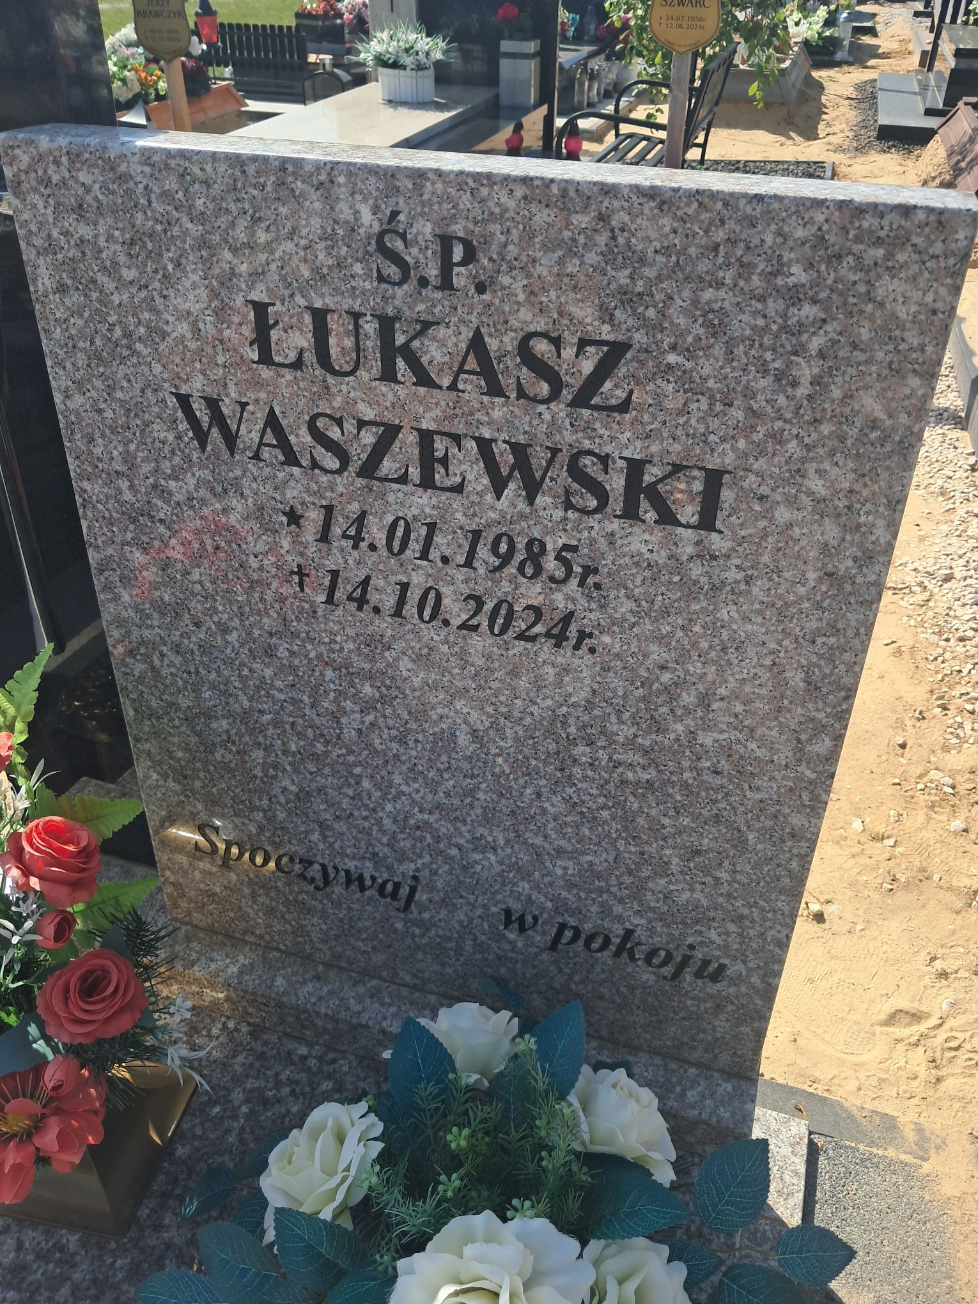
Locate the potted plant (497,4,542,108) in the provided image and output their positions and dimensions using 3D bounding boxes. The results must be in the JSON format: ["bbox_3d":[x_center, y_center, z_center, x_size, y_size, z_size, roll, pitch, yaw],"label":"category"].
[{"bbox_3d":[0.182,-3.441,5.870,0.205,0.500,0.190,11,37,14],"label":"potted plant"}]

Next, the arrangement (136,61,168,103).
[{"bbox_3d":[-2.139,-3.643,6.500,0.200,0.210,0.180,11,37,14],"label":"arrangement"}]

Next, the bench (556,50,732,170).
[{"bbox_3d":[0.807,-2.557,5.116,0.669,0.811,1.190,11,37,14],"label":"bench"}]

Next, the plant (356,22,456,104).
[{"bbox_3d":[-0.425,-3.260,5.625,0.490,0.365,0.310,11,37,14],"label":"plant"}]

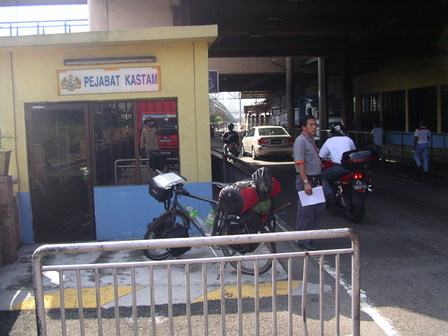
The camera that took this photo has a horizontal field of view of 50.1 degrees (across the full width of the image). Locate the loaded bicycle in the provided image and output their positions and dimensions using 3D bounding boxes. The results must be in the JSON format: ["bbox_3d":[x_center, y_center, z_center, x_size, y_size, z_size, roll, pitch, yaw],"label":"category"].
[{"bbox_3d":[-0.100,0.525,5.270,1.760,1.100,0.580,2,6,29],"label":"loaded bicycle"}]

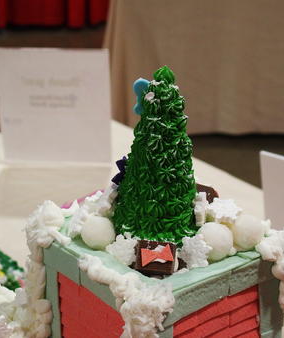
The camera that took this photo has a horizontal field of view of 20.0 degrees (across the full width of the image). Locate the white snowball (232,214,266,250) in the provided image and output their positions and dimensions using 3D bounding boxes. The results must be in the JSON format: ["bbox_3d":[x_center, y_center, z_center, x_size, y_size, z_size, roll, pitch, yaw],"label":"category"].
[{"bbox_3d":[0.077,0.046,0.576,0.025,0.025,0.025,0,19,0],"label":"white snowball"}]

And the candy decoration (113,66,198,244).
[{"bbox_3d":[0.012,-0.013,0.595,0.064,0.124,0.064,0,19,0],"label":"candy decoration"}]

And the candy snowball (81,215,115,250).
[{"bbox_3d":[-0.032,0.046,0.588,0.025,0.025,0.025,0,19,0],"label":"candy snowball"}]

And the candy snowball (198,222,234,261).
[{"bbox_3d":[0.052,0.051,0.570,0.025,0.025,0.025,0,19,0],"label":"candy snowball"}]

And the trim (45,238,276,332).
[{"bbox_3d":[0.012,0.068,0.599,0.117,0.024,0.125,-14,24,-36],"label":"trim"}]

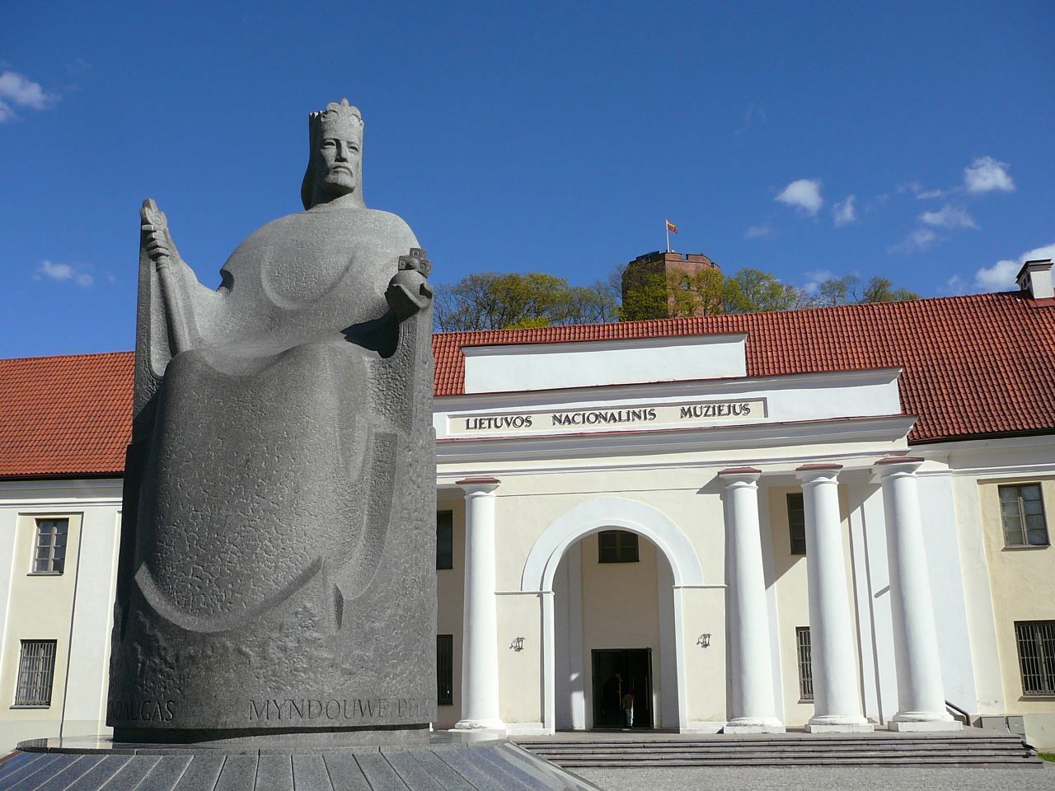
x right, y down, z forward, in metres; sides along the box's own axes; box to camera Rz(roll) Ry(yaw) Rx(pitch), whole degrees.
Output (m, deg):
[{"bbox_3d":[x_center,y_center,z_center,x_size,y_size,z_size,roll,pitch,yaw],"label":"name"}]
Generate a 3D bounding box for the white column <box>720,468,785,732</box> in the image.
[{"bbox_3d":[6.516,6.069,32.013,1.700,7.720,1.700,-3,-16,9],"label":"white column"}]

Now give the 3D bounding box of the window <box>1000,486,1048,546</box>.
[{"bbox_3d":[16.108,3.909,34.668,1.343,2.023,0.250,-4,-16,12],"label":"window"}]

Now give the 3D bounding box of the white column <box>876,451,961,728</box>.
[{"bbox_3d":[11.204,5.787,31.298,1.700,7.720,1.700,-3,-16,9],"label":"white column"}]

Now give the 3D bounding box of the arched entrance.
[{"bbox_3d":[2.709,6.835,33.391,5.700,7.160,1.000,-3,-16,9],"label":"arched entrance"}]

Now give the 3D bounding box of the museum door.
[{"bbox_3d":[3.128,9.629,35.034,1.980,2.520,0.200,-3,-16,9],"label":"museum door"}]

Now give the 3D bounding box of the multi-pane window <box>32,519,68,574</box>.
[{"bbox_3d":[-17.445,5.536,39.062,1.289,2.039,0.250,-2,-16,5],"label":"multi-pane window"}]

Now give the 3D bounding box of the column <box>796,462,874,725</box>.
[{"bbox_3d":[8.885,5.927,31.652,1.700,7.720,1.700,-3,-16,9],"label":"column"}]

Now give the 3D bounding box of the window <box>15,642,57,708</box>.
[{"bbox_3d":[-17.401,9.854,37.847,1.380,2.288,0.250,-2,-16,5],"label":"window"}]

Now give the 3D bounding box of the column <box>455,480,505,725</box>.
[{"bbox_3d":[-1.457,6.549,33.229,1.700,7.720,1.700,-3,-16,9],"label":"column"}]

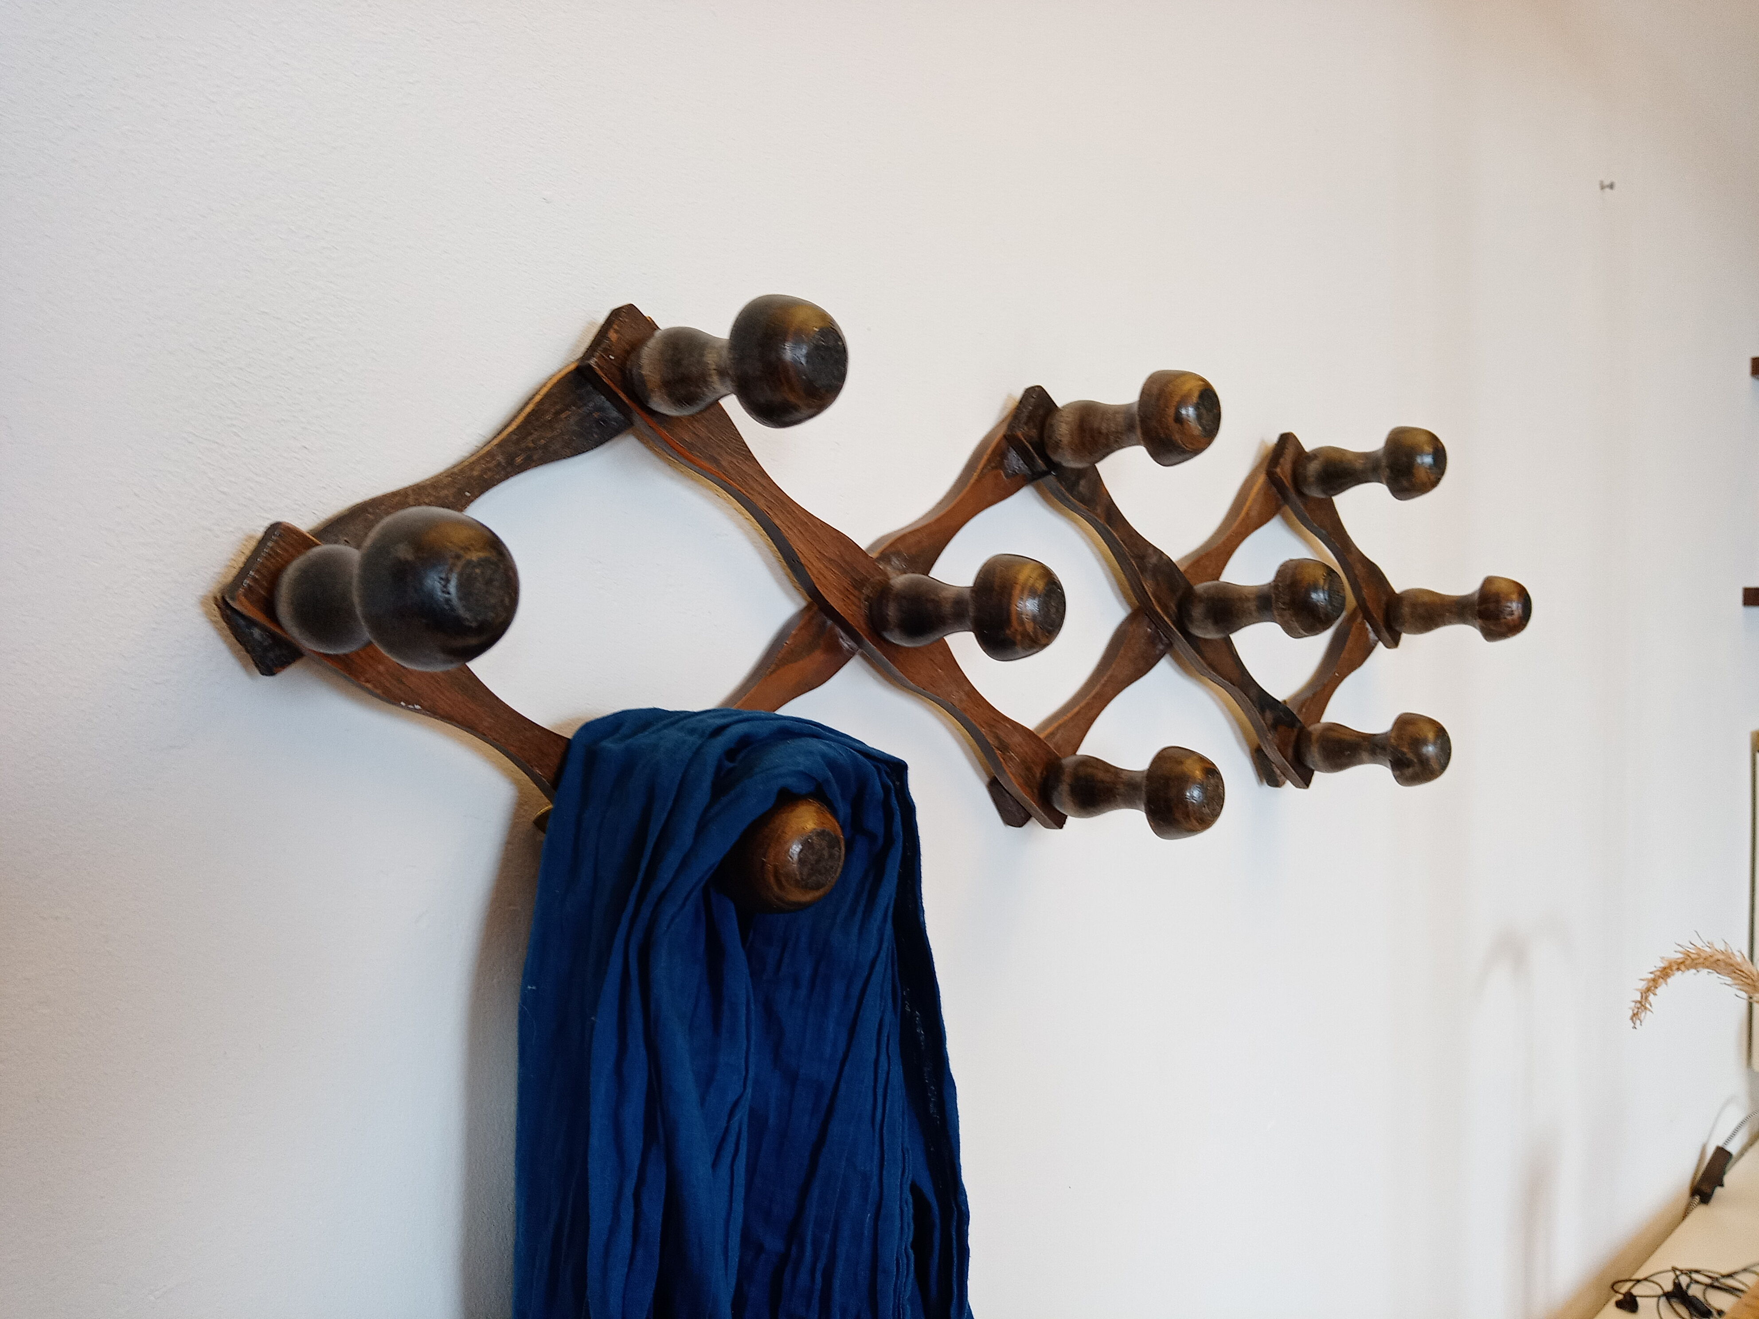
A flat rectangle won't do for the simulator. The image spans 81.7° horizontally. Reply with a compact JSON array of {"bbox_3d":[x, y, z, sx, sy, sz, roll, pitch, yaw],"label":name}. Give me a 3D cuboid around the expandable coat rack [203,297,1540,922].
[{"bbox_3d":[0.111,-0.023,0.468,0.692,0.215,0.104,-2,1,-38],"label":"expandable coat rack"}]

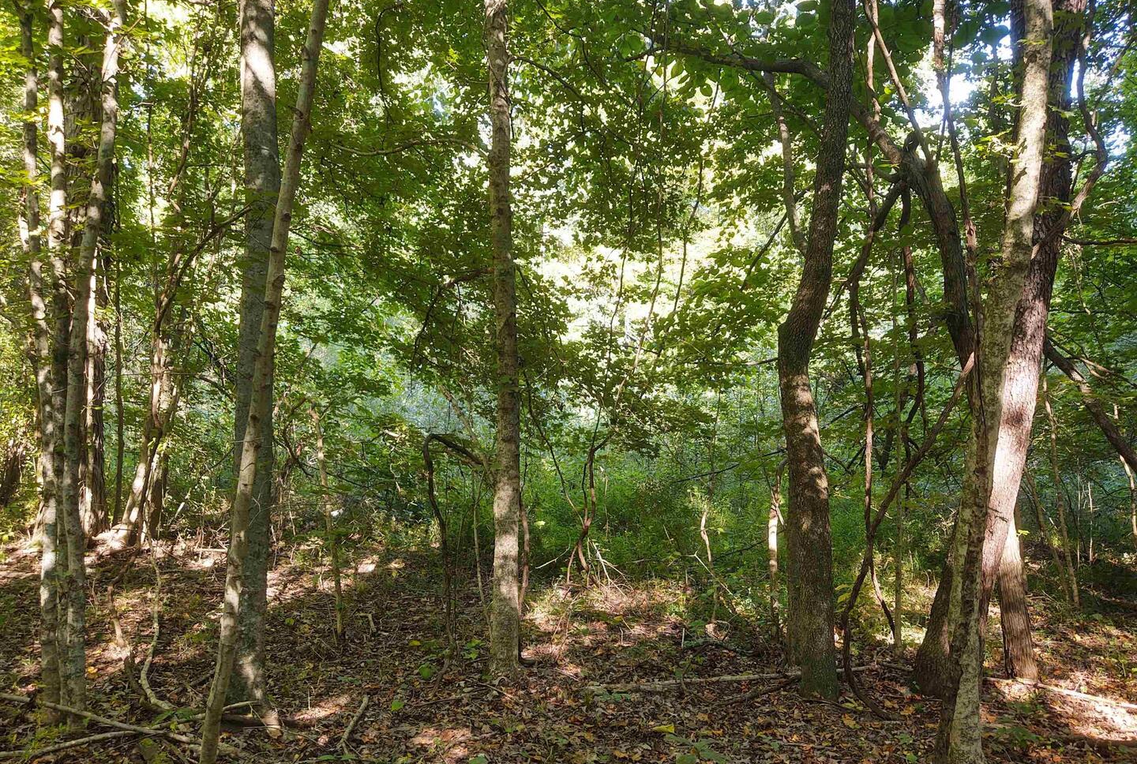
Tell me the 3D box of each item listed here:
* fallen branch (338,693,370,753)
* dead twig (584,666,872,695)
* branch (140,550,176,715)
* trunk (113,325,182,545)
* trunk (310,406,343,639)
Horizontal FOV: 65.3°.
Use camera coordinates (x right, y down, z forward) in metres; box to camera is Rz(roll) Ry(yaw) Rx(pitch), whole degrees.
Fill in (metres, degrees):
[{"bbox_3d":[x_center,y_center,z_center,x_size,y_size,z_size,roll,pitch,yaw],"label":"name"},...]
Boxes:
[{"bbox_3d":[-0.999,1.588,4.175,0.080,0.060,0.610,0,0,-3],"label":"fallen branch"},{"bbox_3d":[0.894,1.599,4.785,1.630,0.070,0.100,0,0,-12],"label":"dead twig"},{"bbox_3d":[-2.836,1.535,6.070,0.180,0.100,3.870,0,0,-27],"label":"branch"},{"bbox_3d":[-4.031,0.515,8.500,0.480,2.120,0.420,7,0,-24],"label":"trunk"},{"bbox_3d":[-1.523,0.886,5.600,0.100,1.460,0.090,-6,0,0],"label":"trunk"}]

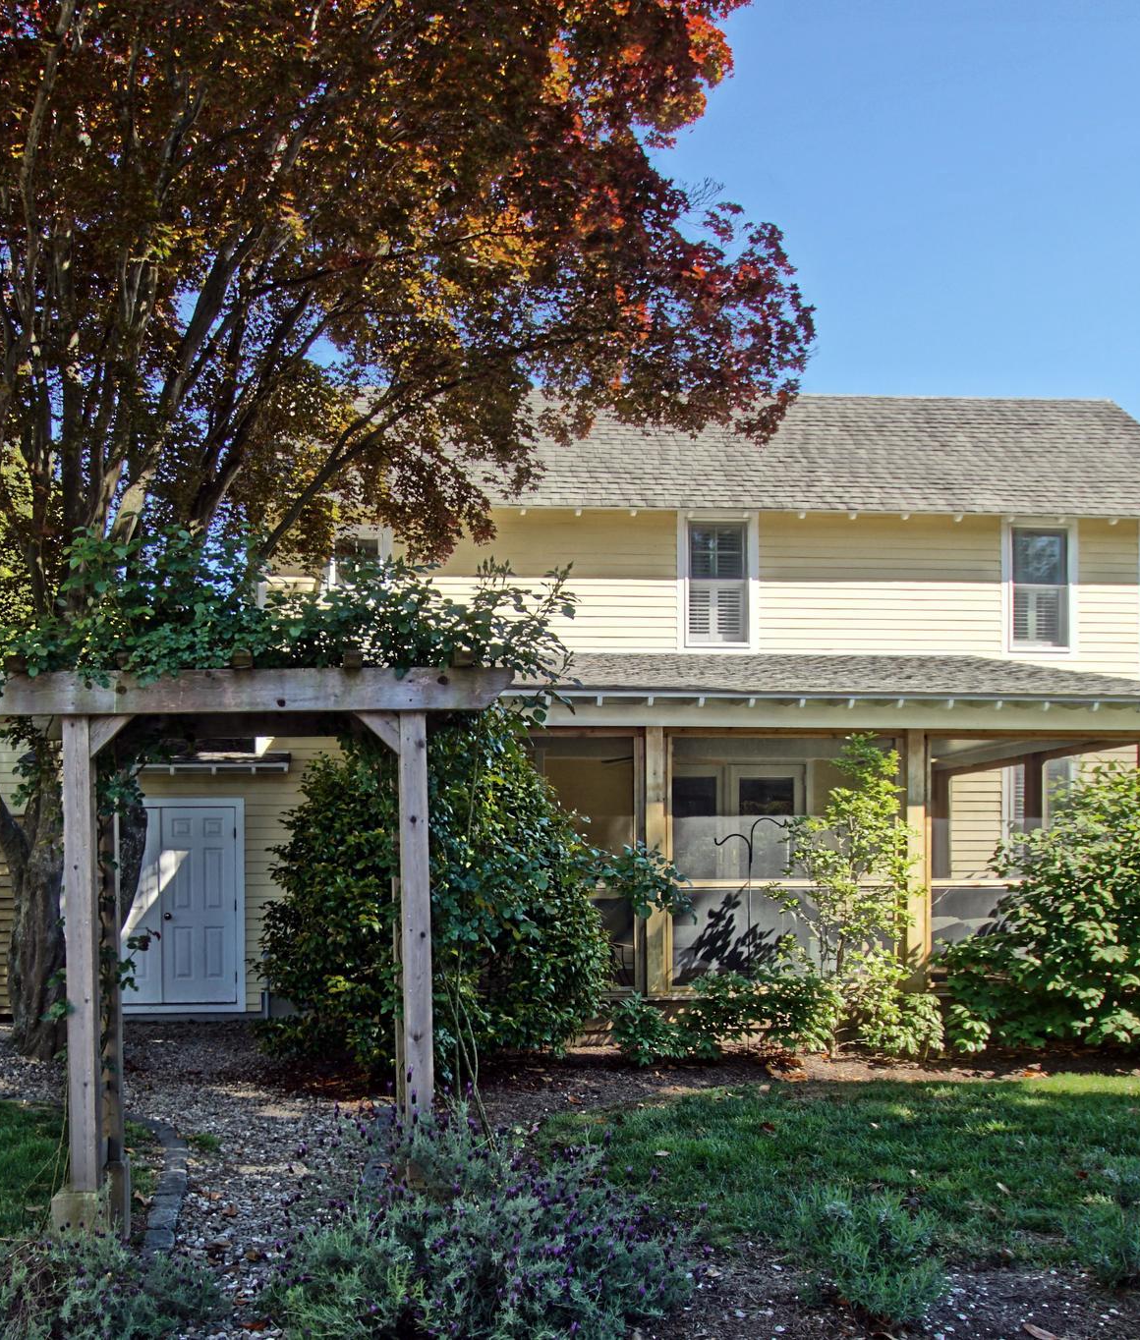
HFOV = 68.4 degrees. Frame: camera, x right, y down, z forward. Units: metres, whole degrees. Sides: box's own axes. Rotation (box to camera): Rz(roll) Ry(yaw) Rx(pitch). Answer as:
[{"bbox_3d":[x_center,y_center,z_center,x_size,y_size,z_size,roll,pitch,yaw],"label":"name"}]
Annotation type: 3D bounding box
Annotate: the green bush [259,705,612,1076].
[{"bbox_3d":[-0.880,1.440,5.650,2.200,2.400,2.000,0,-5,0],"label":"green bush"}]

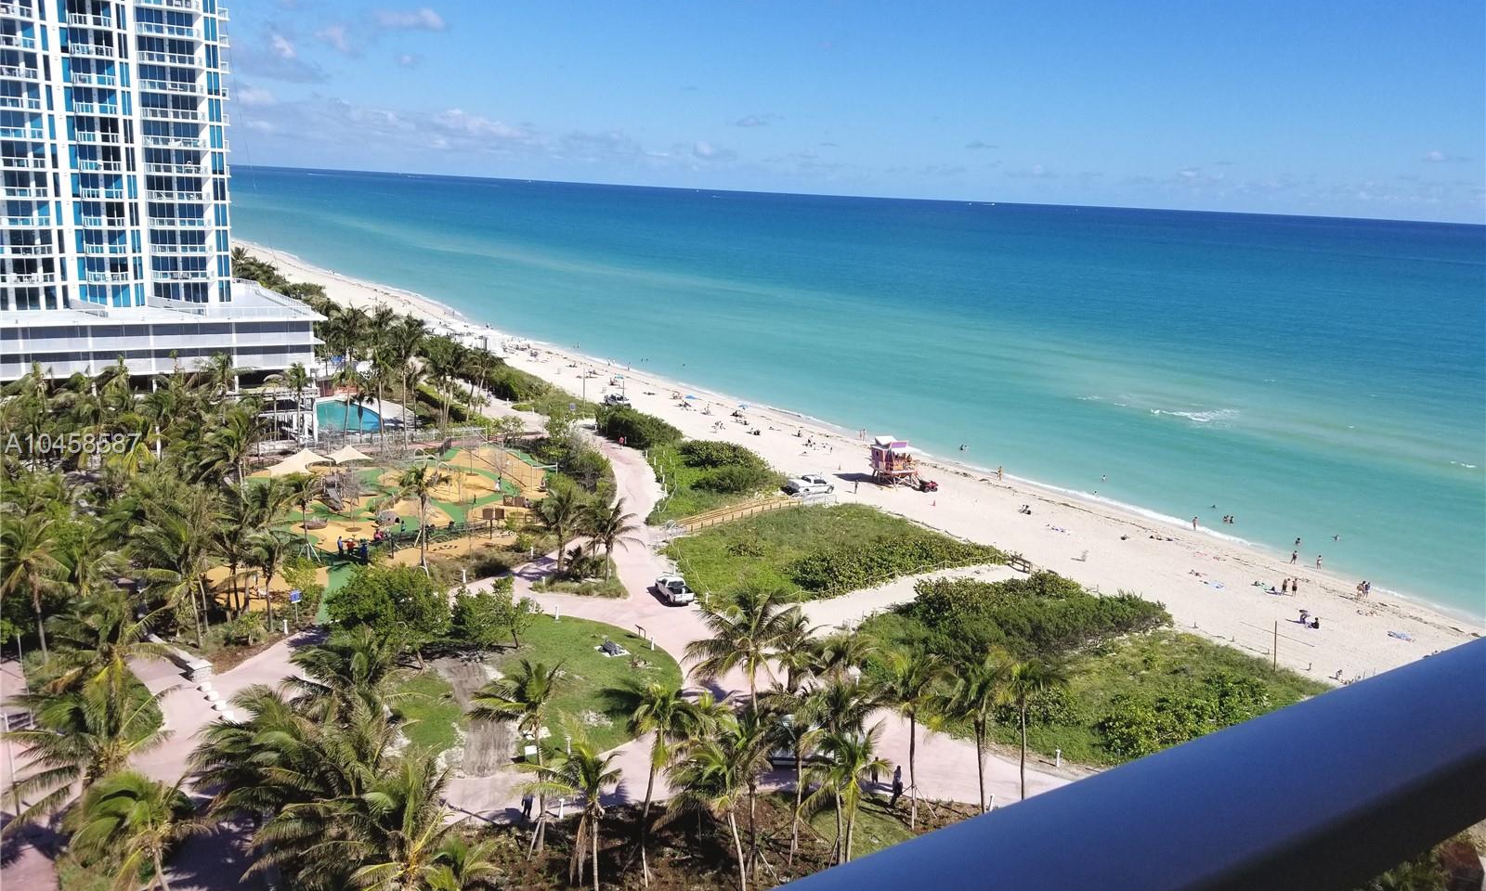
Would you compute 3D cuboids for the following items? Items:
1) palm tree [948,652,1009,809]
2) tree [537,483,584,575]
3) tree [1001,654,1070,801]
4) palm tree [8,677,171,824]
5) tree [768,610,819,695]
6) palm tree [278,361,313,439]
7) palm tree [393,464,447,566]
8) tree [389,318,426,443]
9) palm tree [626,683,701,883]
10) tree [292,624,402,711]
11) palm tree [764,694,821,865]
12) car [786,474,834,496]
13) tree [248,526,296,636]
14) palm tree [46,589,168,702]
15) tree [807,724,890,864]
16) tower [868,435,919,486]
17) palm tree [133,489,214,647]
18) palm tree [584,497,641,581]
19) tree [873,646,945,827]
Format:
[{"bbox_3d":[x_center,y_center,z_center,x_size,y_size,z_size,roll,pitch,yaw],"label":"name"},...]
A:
[{"bbox_3d":[12.900,16.270,61.840,3.450,9.600,3.450,6,13,13],"label":"palm tree"},{"bbox_3d":[-15.812,7.264,96.126,4.420,7.980,4.200,1,13,-9],"label":"tree"},{"bbox_3d":[15.033,16.091,58.857,3.570,9.500,3.570,3,13,0],"label":"tree"},{"bbox_3d":[-31.720,16.240,54.160,8.040,8.960,8.040,-5,15,-31],"label":"palm tree"},{"bbox_3d":[3.170,14.500,72.210,3.350,7.440,3.350,3,13,3],"label":"tree"},{"bbox_3d":[-56.250,-5.500,140.580,4.460,9.920,4.460,-3,14,-22],"label":"palm tree"},{"bbox_3d":[-27.321,6.333,94.689,4.600,8.530,4.600,3,13,0],"label":"palm tree"},{"bbox_3d":[-41.720,-7.660,138.920,4.840,16.230,4.840,-1,14,-17],"label":"tree"},{"bbox_3d":[-3.940,16.820,54.090,3.750,10.460,3.750,2,13,-4],"label":"palm tree"},{"bbox_3d":[-22.177,14.271,62.563,6.480,8.020,6.480,3,13,0],"label":"tree"},{"bbox_3d":[2.499,16.734,55.936,3.340,8.440,3.340,3,13,0],"label":"palm tree"},{"bbox_3d":[8.171,4.664,129.597,5.550,1.880,1.950,-6,16,-33],"label":"car"},{"bbox_3d":[-34.530,10.130,81.990,3.640,8.010,3.640,-3,14,-23],"label":"tree"},{"bbox_3d":[-36.373,13.015,64.200,6.150,9.330,5.840,-5,15,-30],"label":"palm tree"},{"bbox_3d":[5.086,17.562,54.975,4.030,7.490,4.030,3,13,0],"label":"tree"},{"bbox_3d":[18.890,1.790,138.880,4.900,5.500,4.300,-8,17,-39],"label":"tower"},{"bbox_3d":[-39.287,8.716,77.785,5.760,11.300,5.470,-4,15,-27],"label":"palm tree"},{"bbox_3d":[-10.874,8.320,93.593,5.050,6.640,5.050,3,13,0],"label":"palm tree"},{"bbox_3d":[8.484,15.624,58.427,3.720,10.020,3.720,3,13,0],"label":"tree"}]

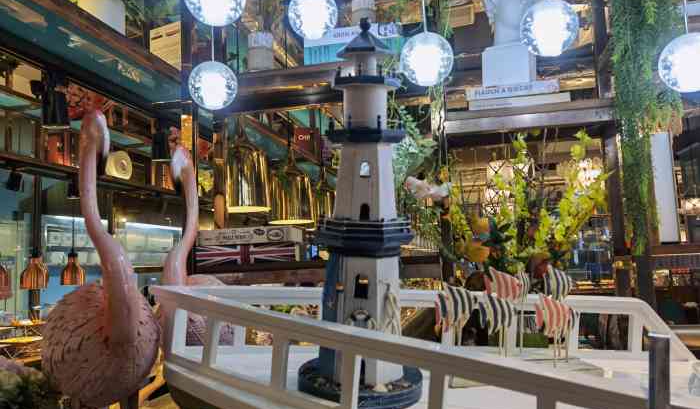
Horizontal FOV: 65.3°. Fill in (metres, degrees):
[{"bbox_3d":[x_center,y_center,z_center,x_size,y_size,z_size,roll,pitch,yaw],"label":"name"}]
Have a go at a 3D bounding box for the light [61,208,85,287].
[{"bbox_3d":[-2.486,0.377,4.900,0.190,0.710,0.190,1,-6,-30],"label":"light"}]

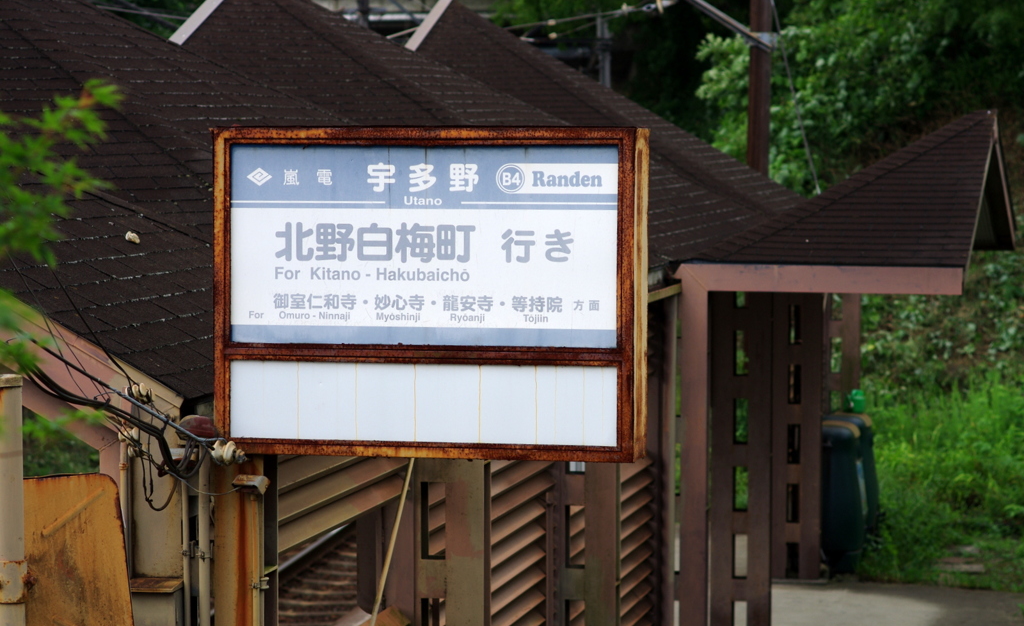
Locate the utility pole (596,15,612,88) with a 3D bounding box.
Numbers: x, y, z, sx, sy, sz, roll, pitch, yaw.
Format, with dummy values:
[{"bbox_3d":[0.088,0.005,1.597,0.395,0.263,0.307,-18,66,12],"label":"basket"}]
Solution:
[{"bbox_3d":[1.649,-2.151,53.206,0.250,6.400,0.250,1,4,11],"label":"utility pole"}]

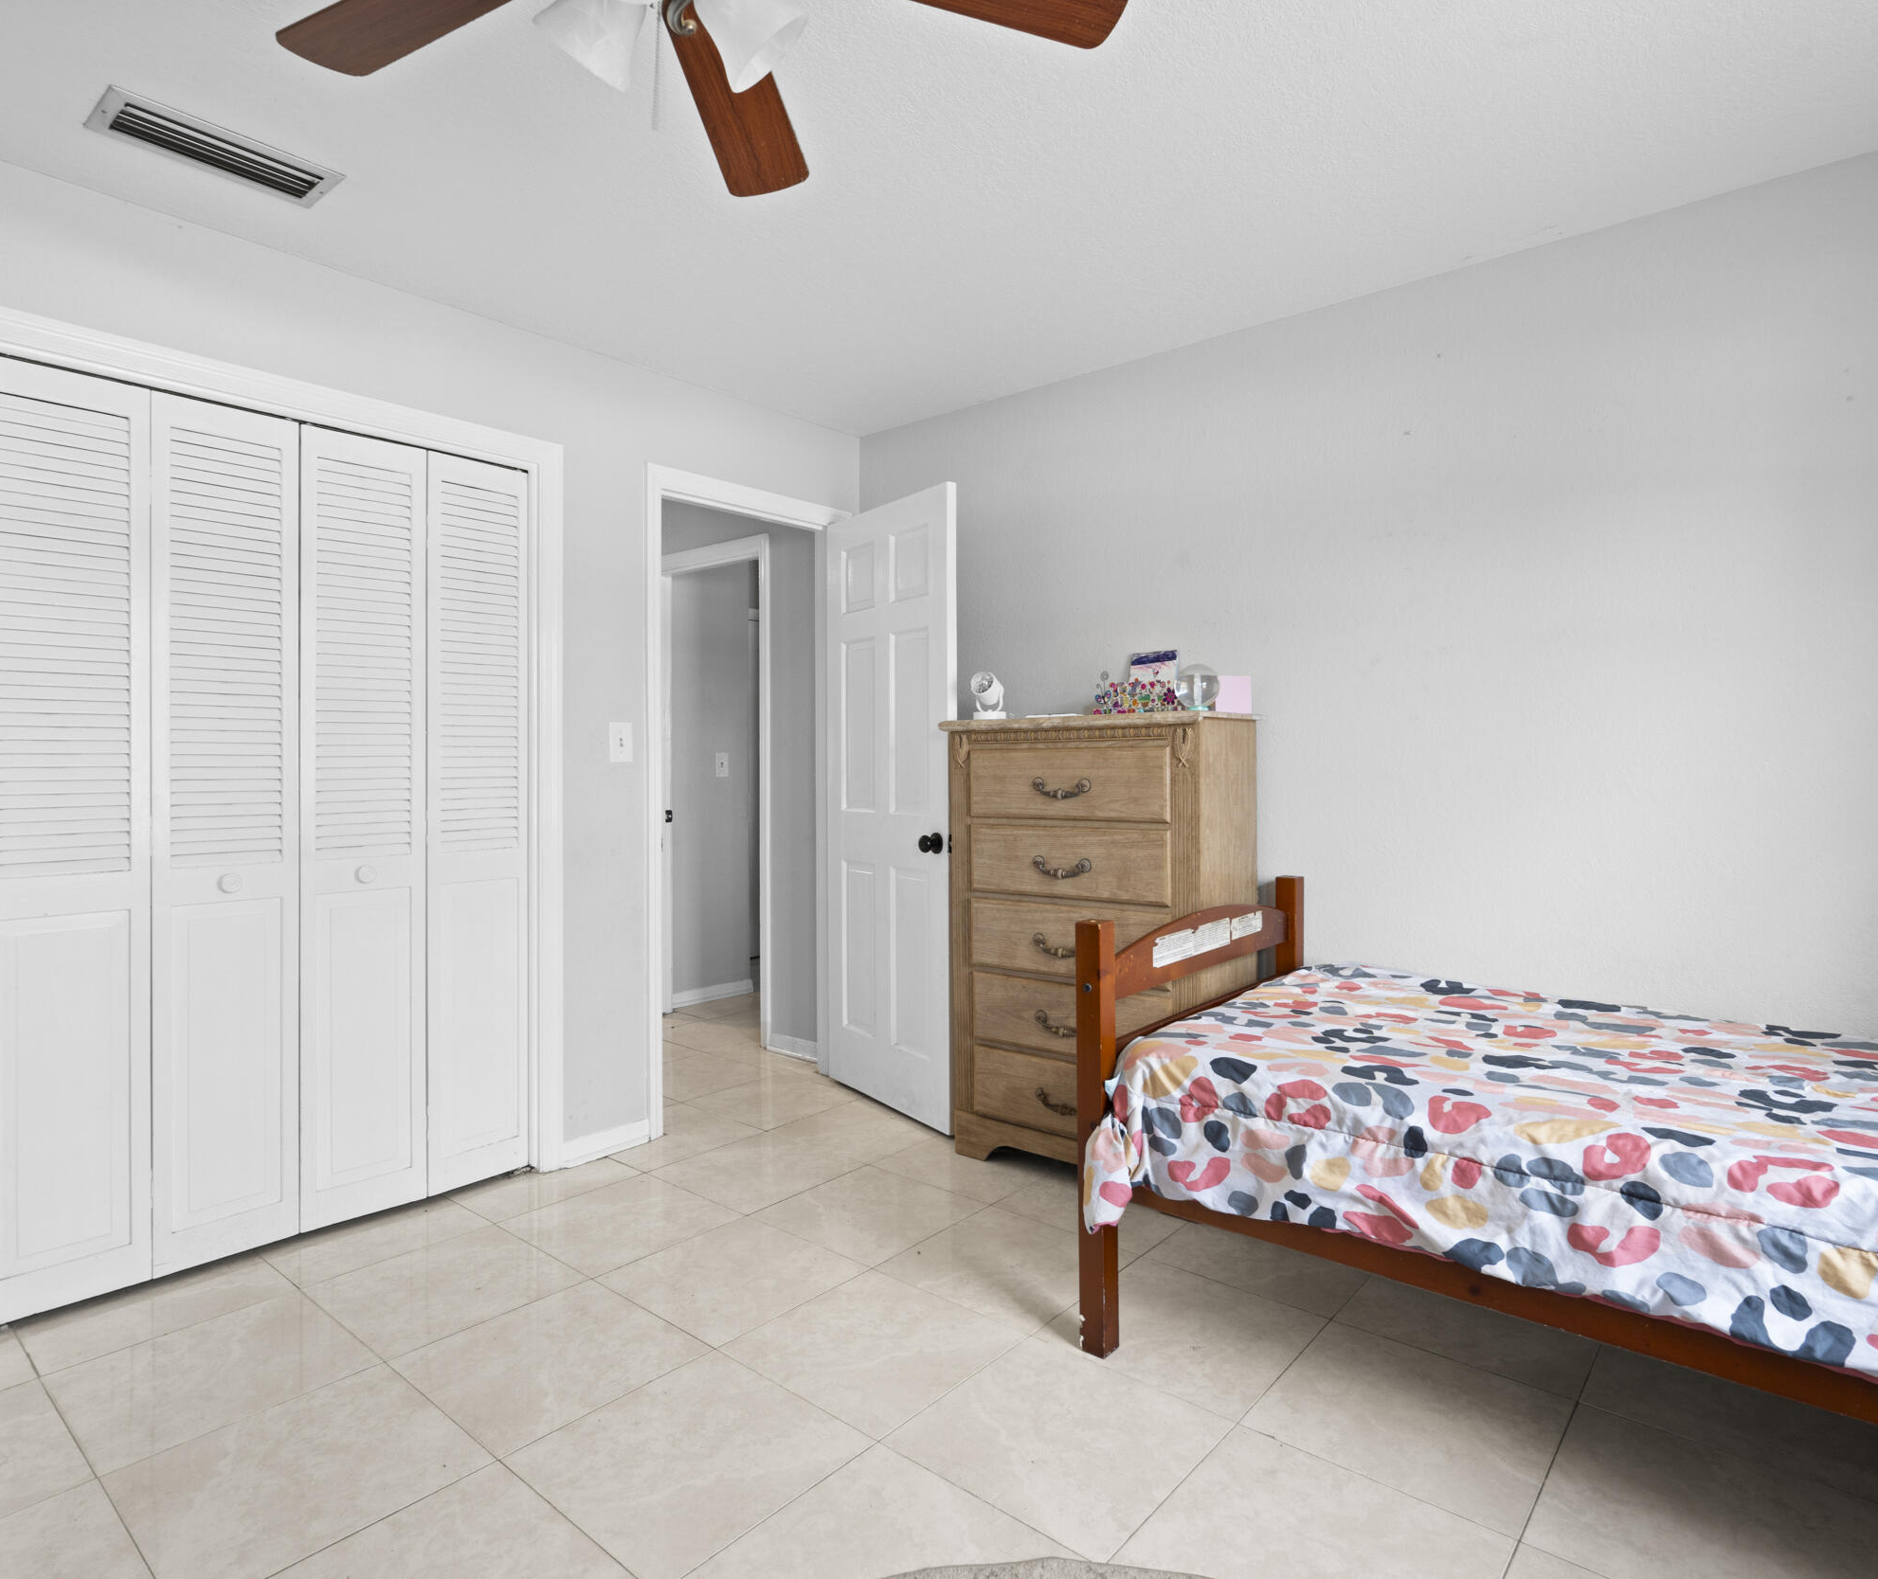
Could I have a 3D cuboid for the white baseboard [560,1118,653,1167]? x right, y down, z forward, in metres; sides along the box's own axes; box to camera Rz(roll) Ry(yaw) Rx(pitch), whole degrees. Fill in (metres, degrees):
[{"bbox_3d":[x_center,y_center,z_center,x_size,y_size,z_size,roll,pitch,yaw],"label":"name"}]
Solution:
[{"bbox_3d":[-0.998,1.065,3.186,0.018,0.078,0.288,1,2,41],"label":"white baseboard"}]

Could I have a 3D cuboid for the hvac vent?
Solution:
[{"bbox_3d":[-1.446,-1.272,2.119,0.193,0.025,0.394,1,2,41],"label":"hvac vent"}]

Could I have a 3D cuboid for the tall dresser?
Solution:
[{"bbox_3d":[0.464,0.453,3.095,0.855,1.308,0.400,1,2,40],"label":"tall dresser"}]

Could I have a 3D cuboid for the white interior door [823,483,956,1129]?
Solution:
[{"bbox_3d":[-0.172,0.054,3.599,0.037,2.043,0.747,-1,2,-36],"label":"white interior door"}]

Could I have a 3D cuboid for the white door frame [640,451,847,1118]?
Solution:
[{"bbox_3d":[-0.652,0.028,3.670,0.130,2.120,0.896,1,2,41],"label":"white door frame"}]

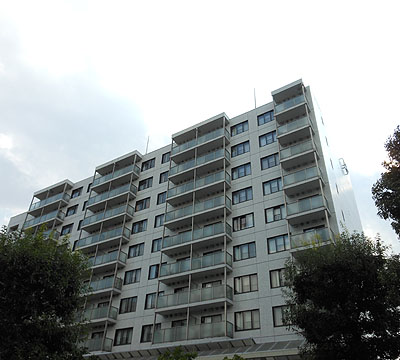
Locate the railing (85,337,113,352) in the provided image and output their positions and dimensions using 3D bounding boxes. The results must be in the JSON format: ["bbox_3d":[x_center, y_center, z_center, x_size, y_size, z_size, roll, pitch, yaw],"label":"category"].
[{"bbox_3d":[-11.632,16.304,33.787,7.341,1.142,1.222,-19,-40,27],"label":"railing"}]

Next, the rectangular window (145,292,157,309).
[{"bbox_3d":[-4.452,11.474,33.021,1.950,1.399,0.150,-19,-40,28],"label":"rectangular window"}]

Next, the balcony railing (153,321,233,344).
[{"bbox_3d":[-0.676,12.681,28.331,7.152,1.225,1.263,-19,-39,28],"label":"balcony railing"}]

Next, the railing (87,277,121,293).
[{"bbox_3d":[-11.521,11.711,37.394,7.343,1.091,1.201,-19,-40,28],"label":"railing"}]

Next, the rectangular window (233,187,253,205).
[{"bbox_3d":[4.013,1.455,33.206,2.128,1.422,0.129,-19,-40,28],"label":"rectangular window"}]

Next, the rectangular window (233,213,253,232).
[{"bbox_3d":[3.930,3.825,31.350,2.091,1.379,0.150,-19,-40,27],"label":"rectangular window"}]

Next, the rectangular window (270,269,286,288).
[{"bbox_3d":[6.373,7.484,26.621,2.049,1.379,0.150,-19,-40,27],"label":"rectangular window"}]

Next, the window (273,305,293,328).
[{"bbox_3d":[6.262,9.755,24.988,2.049,1.379,0.150,-19,-40,27],"label":"window"}]

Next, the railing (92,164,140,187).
[{"bbox_3d":[-11.176,-0.094,45.722,7.481,1.225,1.263,-19,-39,28],"label":"railing"}]

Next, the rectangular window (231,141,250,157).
[{"bbox_3d":[4.198,-3.266,36.464,2.128,1.422,0.129,-19,-40,28],"label":"rectangular window"}]

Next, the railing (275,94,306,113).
[{"bbox_3d":[9.163,-7.095,34.803,3.095,1.100,1.279,-19,-40,28],"label":"railing"}]

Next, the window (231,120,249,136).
[{"bbox_3d":[4.333,-5.671,38.377,2.168,1.399,0.150,-19,-40,28],"label":"window"}]

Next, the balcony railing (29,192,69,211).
[{"bbox_3d":[-22.809,3.962,52.487,7.737,1.100,1.279,-19,-40,28],"label":"balcony railing"}]

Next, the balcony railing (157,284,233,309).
[{"bbox_3d":[-0.583,10.317,29.920,7.152,1.225,1.263,-19,-39,28],"label":"balcony railing"}]

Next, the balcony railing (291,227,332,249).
[{"bbox_3d":[8.489,4.594,26.119,3.023,1.142,1.222,-19,-40,27],"label":"balcony railing"}]

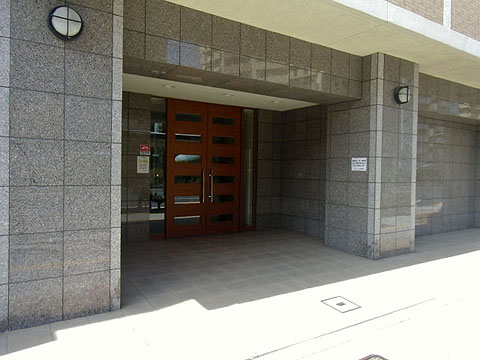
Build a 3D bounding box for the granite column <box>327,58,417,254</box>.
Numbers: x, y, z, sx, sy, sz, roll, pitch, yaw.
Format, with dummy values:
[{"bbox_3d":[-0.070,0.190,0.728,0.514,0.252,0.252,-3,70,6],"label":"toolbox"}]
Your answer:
[{"bbox_3d":[2.373,-0.385,6.070,1.121,3.281,1.121,0,1,-30],"label":"granite column"}]

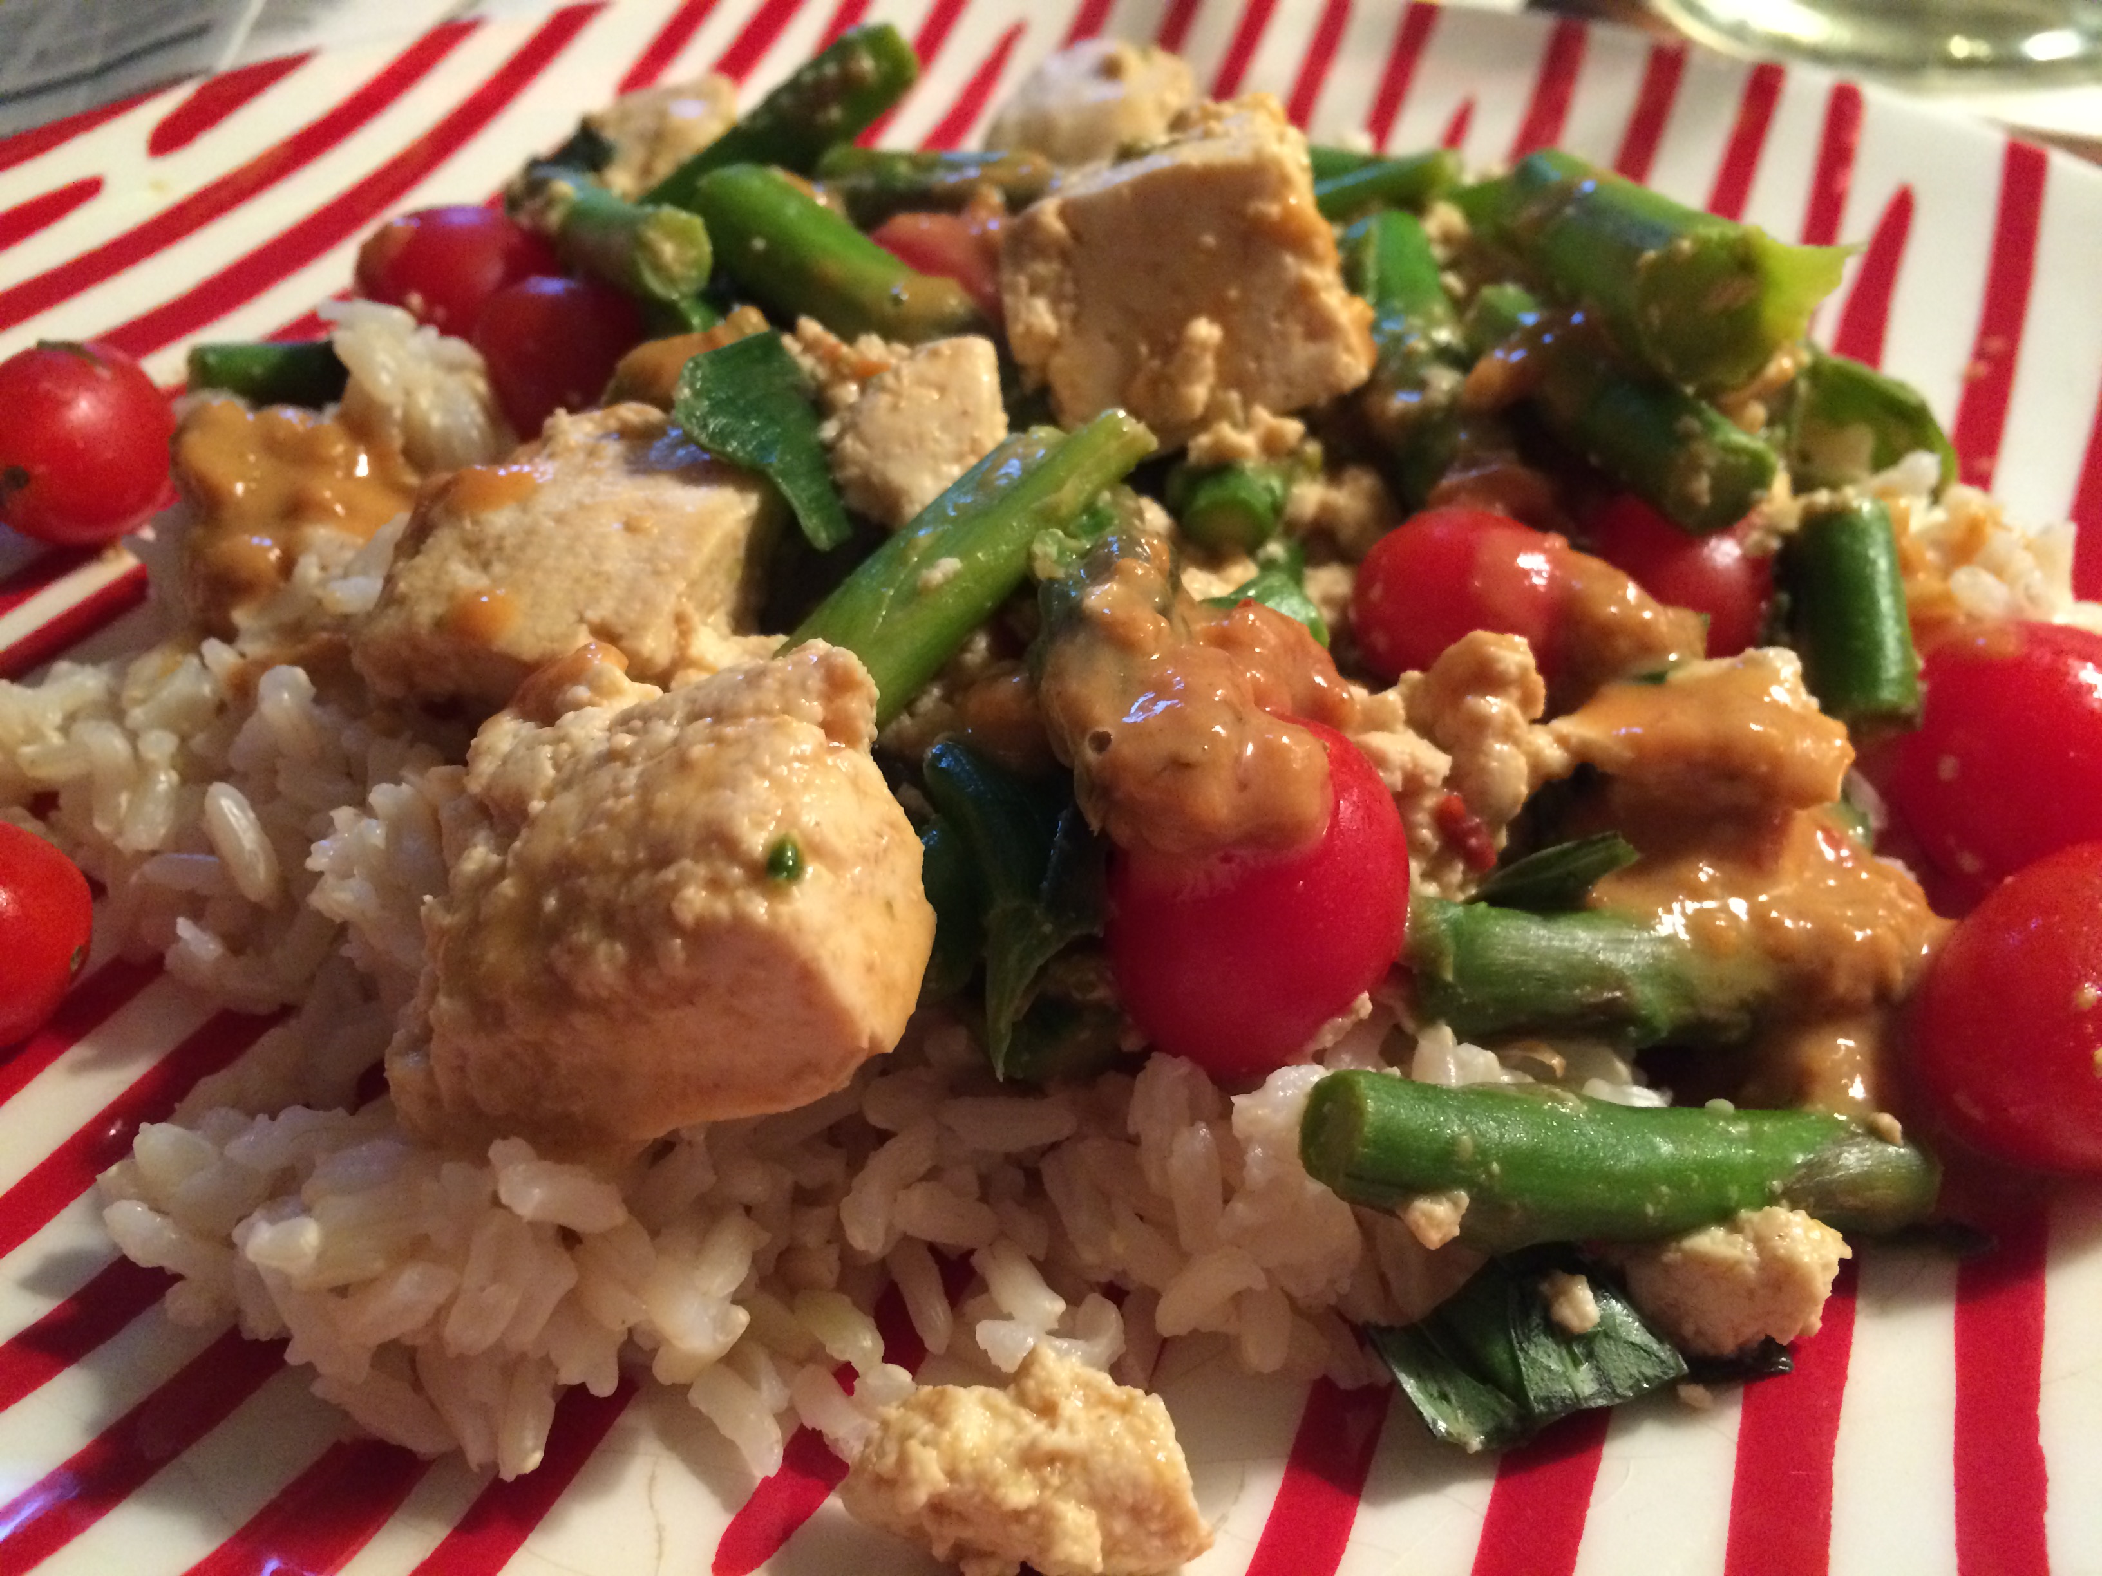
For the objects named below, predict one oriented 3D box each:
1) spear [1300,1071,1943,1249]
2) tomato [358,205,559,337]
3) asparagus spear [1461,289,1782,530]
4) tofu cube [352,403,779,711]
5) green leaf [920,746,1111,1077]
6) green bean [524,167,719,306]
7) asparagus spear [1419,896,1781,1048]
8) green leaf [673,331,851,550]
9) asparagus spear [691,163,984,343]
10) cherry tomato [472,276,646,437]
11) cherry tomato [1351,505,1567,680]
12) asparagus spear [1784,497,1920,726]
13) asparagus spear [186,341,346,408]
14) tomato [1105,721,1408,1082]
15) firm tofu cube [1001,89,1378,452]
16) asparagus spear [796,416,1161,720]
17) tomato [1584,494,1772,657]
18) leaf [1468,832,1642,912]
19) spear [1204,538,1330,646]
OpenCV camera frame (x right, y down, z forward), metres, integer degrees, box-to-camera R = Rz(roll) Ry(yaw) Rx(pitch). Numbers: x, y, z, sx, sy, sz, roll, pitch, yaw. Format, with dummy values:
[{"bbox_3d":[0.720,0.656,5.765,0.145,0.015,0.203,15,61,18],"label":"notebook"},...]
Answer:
[{"bbox_3d":[0.041,0.025,0.119,0.047,0.010,0.010,8,34,-15],"label":"spear"},{"bbox_3d":[-0.097,-0.083,0.287,0.033,0.027,0.028,3,38,0],"label":"tomato"},{"bbox_3d":[0.059,-0.043,0.191,0.011,0.011,0.037,-16,44,-21],"label":"asparagus spear"},{"bbox_3d":[-0.047,-0.021,0.171,0.031,0.023,0.028,-1,52,-2],"label":"tofu cube"},{"bbox_3d":[-0.003,0.011,0.170,0.018,0.031,0.013,-9,-6,0],"label":"green leaf"},{"bbox_3d":[-0.068,-0.086,0.275,0.032,0.015,0.015,22,41,38],"label":"green bean"},{"bbox_3d":[0.042,0.014,0.134,0.029,0.010,0.010,5,36,2],"label":"asparagus spear"},{"bbox_3d":[-0.037,-0.044,0.224,0.019,0.029,0.008,-21,0,-2],"label":"green leaf"},{"bbox_3d":[-0.034,-0.084,0.275,0.051,0.013,0.013,25,43,24],"label":"asparagus spear"},{"bbox_3d":[-0.075,-0.065,0.268,0.026,0.026,0.026,3,38,0],"label":"cherry tomato"},{"bbox_3d":[0.041,-0.019,0.180,0.021,0.020,0.021,0,36,0],"label":"cherry tomato"},{"bbox_3d":[0.072,-0.016,0.158,0.010,0.010,0.026,5,54,7],"label":"asparagus spear"},{"bbox_3d":[-0.101,-0.055,0.233,0.025,0.009,0.009,0,36,-5],"label":"asparagus spear"},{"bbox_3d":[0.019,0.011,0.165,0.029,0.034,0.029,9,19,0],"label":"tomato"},{"bbox_3d":[0.016,-0.062,0.212,0.032,0.031,0.026,-16,38,-9],"label":"firm tofu cube"},{"bbox_3d":[-0.005,-0.022,0.162,0.011,0.011,0.051,22,45,27],"label":"asparagus spear"},{"bbox_3d":[0.083,-0.028,0.232,0.026,0.026,0.026,3,38,0],"label":"tomato"},{"bbox_3d":[0.049,0.009,0.173,0.018,0.009,0.006,-18,18,0],"label":"leaf"},{"bbox_3d":[0.026,-0.024,0.213,0.017,0.013,0.015,3,38,0],"label":"spear"}]

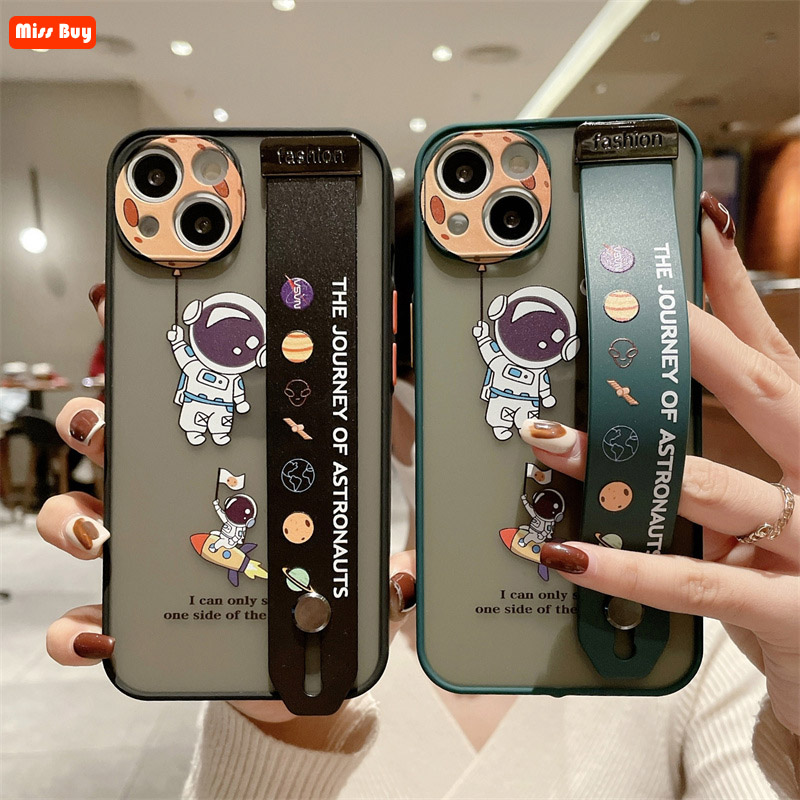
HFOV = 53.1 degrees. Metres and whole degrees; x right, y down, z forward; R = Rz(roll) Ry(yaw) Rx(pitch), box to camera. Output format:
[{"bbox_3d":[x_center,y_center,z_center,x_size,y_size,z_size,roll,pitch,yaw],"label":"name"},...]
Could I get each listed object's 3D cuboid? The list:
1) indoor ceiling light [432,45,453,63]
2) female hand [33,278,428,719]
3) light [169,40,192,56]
[{"bbox_3d":[0.280,-2.287,5.287,0.130,0.070,0.130,0,8,0],"label":"indoor ceiling light"},{"bbox_3d":[-0.051,0.031,0.238,0.108,0.130,0.065,0,0,0],"label":"female hand"},{"bbox_3d":[-1.411,-2.270,5.173,0.135,0.070,0.135,0,8,0],"label":"light"}]

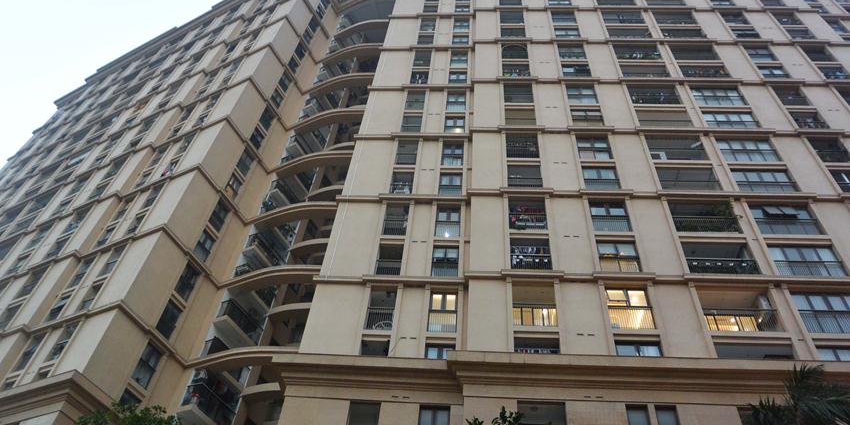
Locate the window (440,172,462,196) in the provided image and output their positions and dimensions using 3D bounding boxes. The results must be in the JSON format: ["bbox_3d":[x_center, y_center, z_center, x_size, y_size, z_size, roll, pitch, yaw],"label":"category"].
[{"bbox_3d":[1.460,-1.577,35.623,1.300,2.100,0.180,1,-50,4],"label":"window"}]

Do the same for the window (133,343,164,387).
[{"bbox_3d":[-14.324,7.864,33.042,0.200,2.100,1.004,-18,-54,19],"label":"window"}]

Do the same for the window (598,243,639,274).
[{"bbox_3d":[9.013,2.140,29.626,1.762,2.150,0.200,1,-50,4],"label":"window"}]

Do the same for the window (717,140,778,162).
[{"bbox_3d":[18.169,-3.466,35.793,2.870,2.200,0.200,1,-50,4],"label":"window"}]

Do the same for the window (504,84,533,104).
[{"bbox_3d":[6.060,-7.656,41.147,1.800,2.430,0.150,1,-50,4],"label":"window"}]

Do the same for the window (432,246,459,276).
[{"bbox_3d":[0.985,2.316,30.211,1.220,2.130,0.150,1,-50,4],"label":"window"}]

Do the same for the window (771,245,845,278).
[{"bbox_3d":[17.435,2.276,29.043,3.012,2.150,0.200,1,-50,4],"label":"window"}]

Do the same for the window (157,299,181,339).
[{"bbox_3d":[-14.117,5.908,35.335,0.200,2.100,1.022,-18,-54,19],"label":"window"}]

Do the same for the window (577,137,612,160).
[{"bbox_3d":[9.649,-3.635,36.307,1.800,2.290,0.150,1,-50,4],"label":"window"}]

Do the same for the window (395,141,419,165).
[{"bbox_3d":[-1.064,-3.503,38.005,1.210,2.350,0.180,1,-50,4],"label":"window"}]

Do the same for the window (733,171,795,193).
[{"bbox_3d":[18.283,-1.689,34.318,3.020,2.100,0.180,1,-50,4],"label":"window"}]

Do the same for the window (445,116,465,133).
[{"bbox_3d":[1.907,-5.535,40.262,1.250,2.100,0.180,1,-50,4],"label":"window"}]

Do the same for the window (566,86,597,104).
[{"bbox_3d":[10.299,-7.657,41.708,1.900,2.250,0.180,1,-50,4],"label":"window"}]

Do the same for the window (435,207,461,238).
[{"bbox_3d":[1.197,0.478,32.411,1.220,2.380,0.150,1,-50,4],"label":"window"}]

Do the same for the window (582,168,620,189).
[{"bbox_3d":[9.491,-1.792,34.250,1.799,2.150,0.200,1,-50,4],"label":"window"}]

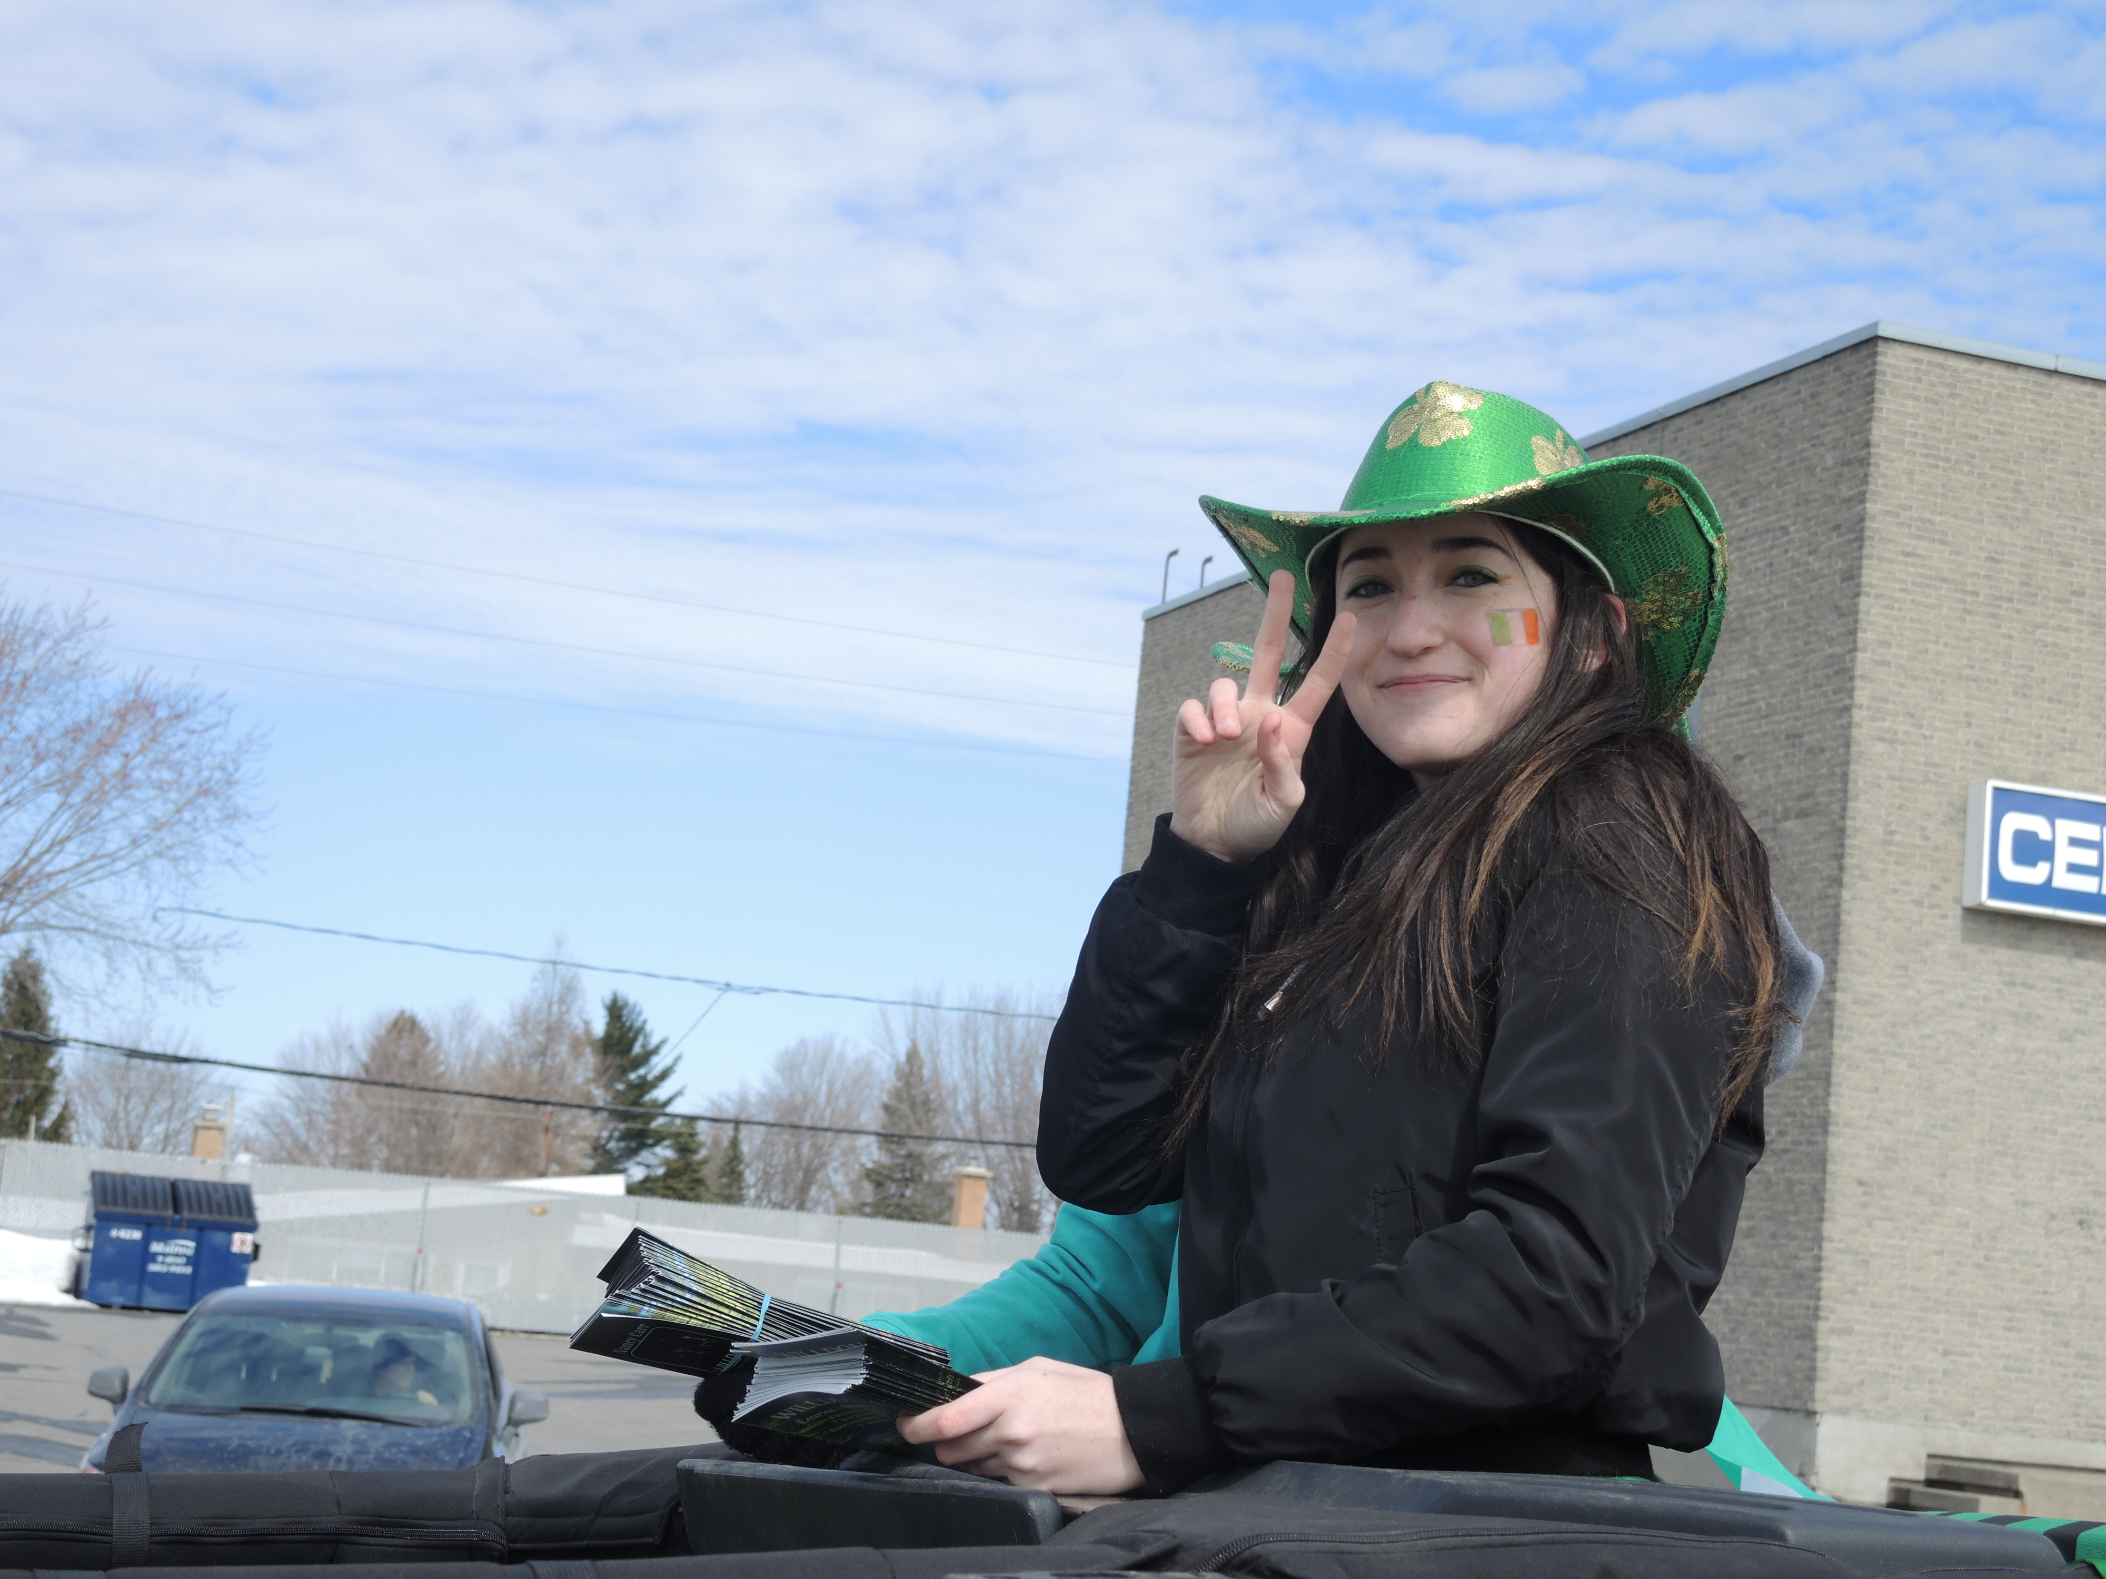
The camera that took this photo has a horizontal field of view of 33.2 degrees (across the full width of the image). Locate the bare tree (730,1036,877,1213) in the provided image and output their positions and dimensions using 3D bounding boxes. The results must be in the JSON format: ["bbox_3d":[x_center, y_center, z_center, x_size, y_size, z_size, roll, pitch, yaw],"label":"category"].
[{"bbox_3d":[-6.761,10.547,94.473,4.300,7.870,4.300,5,-8,0],"label":"bare tree"}]

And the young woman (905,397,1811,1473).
[{"bbox_3d":[0.151,0.575,2.087,0.540,1.680,0.480,10,-9,-30],"label":"young woman"}]

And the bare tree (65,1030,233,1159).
[{"bbox_3d":[-23.553,9.364,91.588,4.600,6.150,4.600,5,-8,0],"label":"bare tree"}]

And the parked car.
[{"bbox_3d":[-3.344,3.028,16.050,1.830,1.500,4.300,6,-8,-8],"label":"parked car"}]

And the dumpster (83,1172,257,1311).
[{"bbox_3d":[-10.733,5.480,42.652,2.030,1.550,1.400,8,-8,-20],"label":"dumpster"}]

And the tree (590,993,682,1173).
[{"bbox_3d":[-10.208,8.772,84.474,2.900,7.860,2.900,5,-8,0],"label":"tree"}]

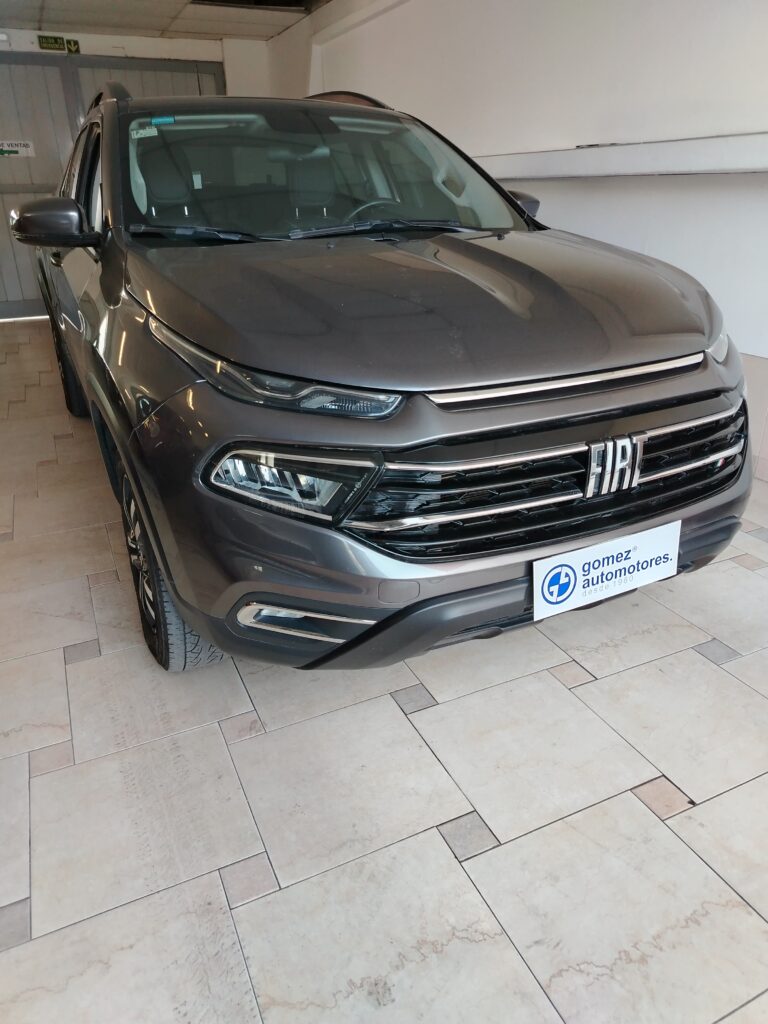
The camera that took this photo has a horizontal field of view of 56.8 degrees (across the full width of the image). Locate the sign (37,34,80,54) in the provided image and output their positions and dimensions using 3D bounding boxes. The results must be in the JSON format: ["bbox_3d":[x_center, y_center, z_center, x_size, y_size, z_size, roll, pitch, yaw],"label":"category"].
[{"bbox_3d":[-3.523,-5.072,7.707,0.405,0.150,0.020,-11,26,-21],"label":"sign"}]

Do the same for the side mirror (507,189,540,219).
[{"bbox_3d":[0.559,-1.277,2.966,0.245,0.155,0.190,-12,26,-23],"label":"side mirror"}]

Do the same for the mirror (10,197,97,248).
[{"bbox_3d":[-1.048,-0.923,2.251,0.245,0.155,0.190,-12,26,-23],"label":"mirror"}]

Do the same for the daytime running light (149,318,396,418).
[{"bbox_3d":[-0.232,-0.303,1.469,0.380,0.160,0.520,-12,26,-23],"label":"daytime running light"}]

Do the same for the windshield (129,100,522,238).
[{"bbox_3d":[-0.218,-1.193,2.503,1.440,0.130,0.900,-12,58,-23],"label":"windshield"}]

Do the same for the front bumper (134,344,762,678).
[{"bbox_3d":[0.377,-0.055,1.729,1.780,0.690,0.550,-12,26,-23],"label":"front bumper"}]

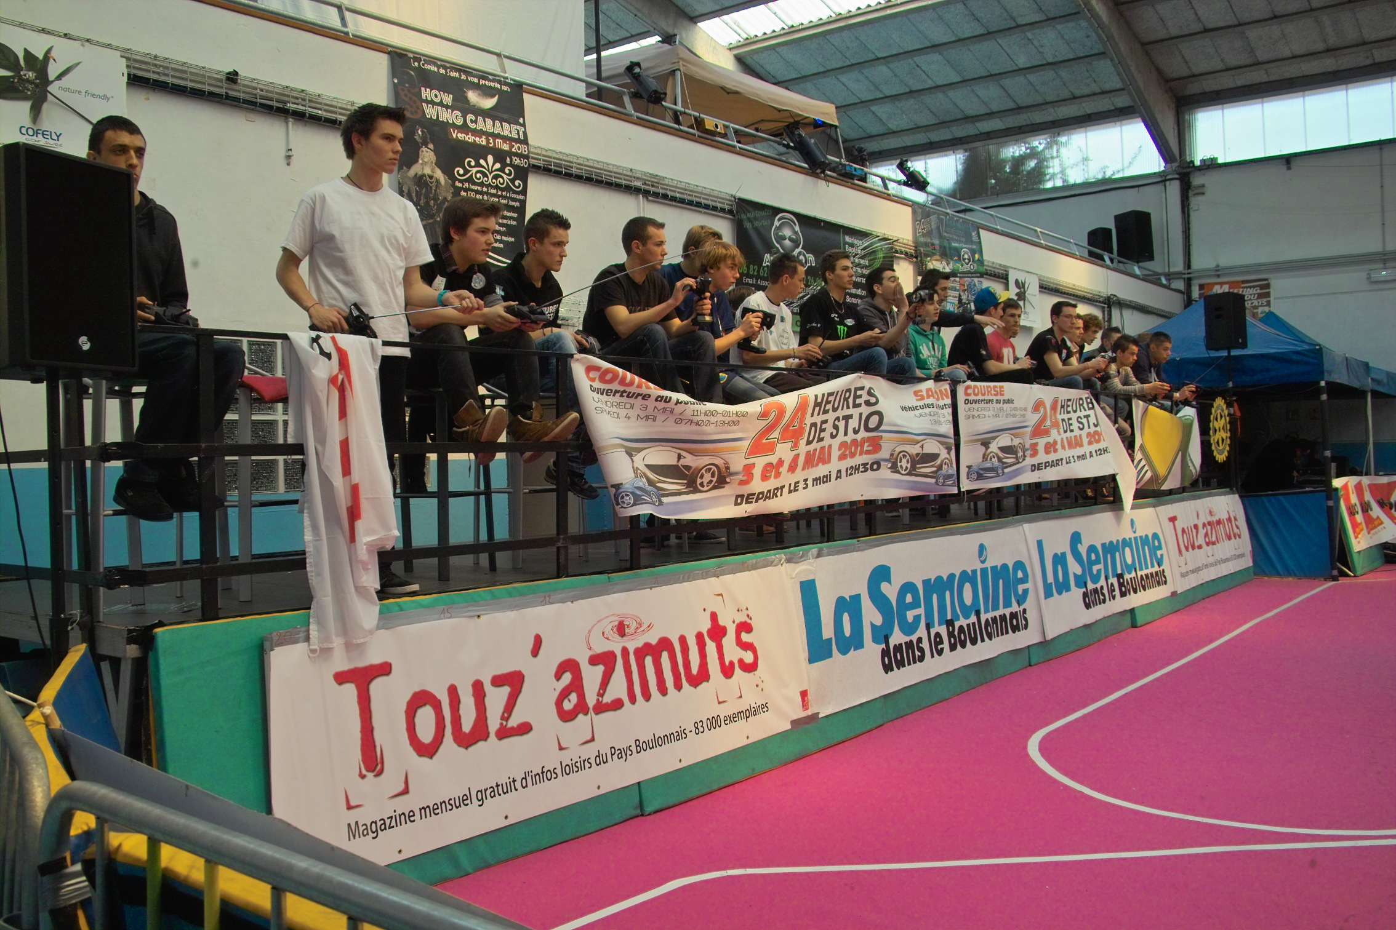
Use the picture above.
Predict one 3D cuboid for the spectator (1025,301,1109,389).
[{"bbox_3d":[3.156,-0.671,10.268,0.770,1.400,0.500,0,1,31],"label":"spectator"}]

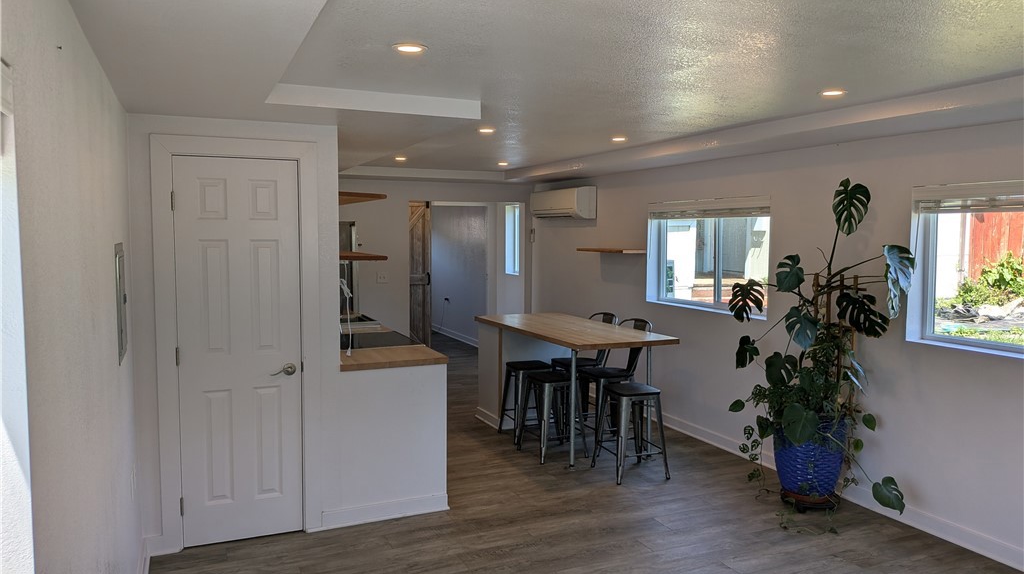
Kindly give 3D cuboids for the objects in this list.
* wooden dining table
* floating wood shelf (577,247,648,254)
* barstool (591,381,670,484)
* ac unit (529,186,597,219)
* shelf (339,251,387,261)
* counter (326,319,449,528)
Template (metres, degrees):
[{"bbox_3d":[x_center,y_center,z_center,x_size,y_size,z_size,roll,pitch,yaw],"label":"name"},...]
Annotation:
[{"bbox_3d":[0.433,0.769,5.783,0.822,0.914,1.860,-2,5,-25],"label":"wooden dining table"},{"bbox_3d":[0.920,-0.340,6.678,0.252,0.027,0.825,-2,5,-25],"label":"floating wood shelf"},{"bbox_3d":[0.822,0.994,4.917,0.405,0.605,0.405,-1,5,-21],"label":"barstool"},{"bbox_3d":[0.529,-0.875,7.532,0.222,0.318,1.035,-2,5,-25],"label":"ac unit"},{"bbox_3d":[-1.149,-0.214,4.681,0.270,0.024,1.530,-2,5,-25],"label":"shelf"},{"bbox_3d":[-1.132,0.809,5.147,0.655,0.914,2.250,-2,5,-25],"label":"counter"}]

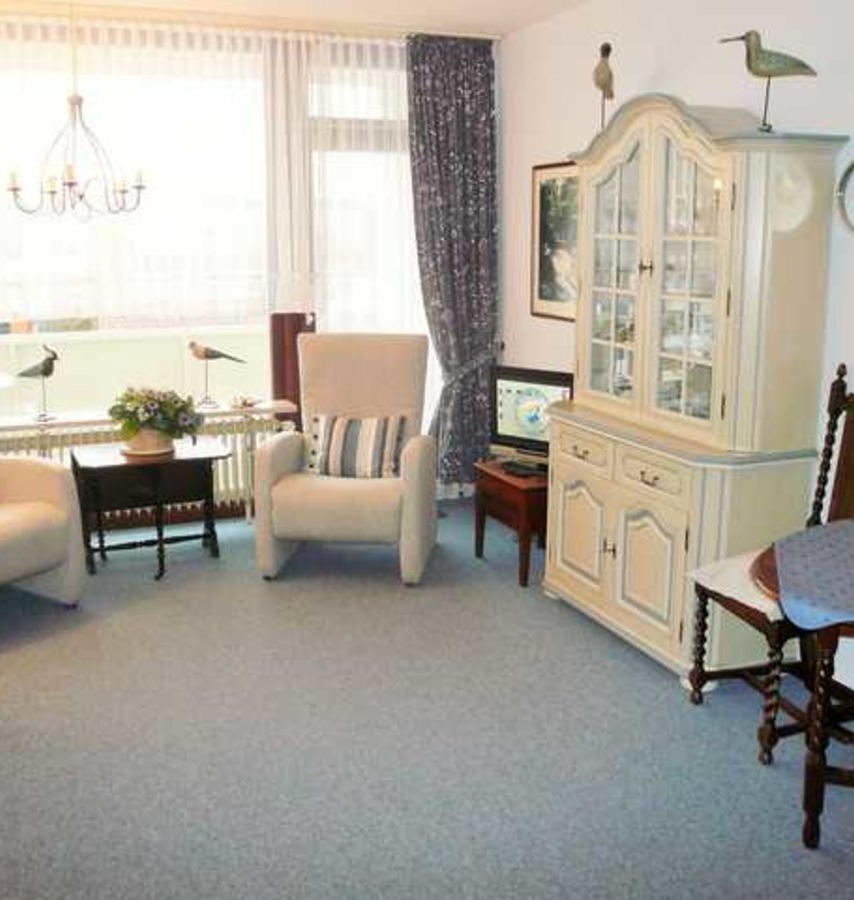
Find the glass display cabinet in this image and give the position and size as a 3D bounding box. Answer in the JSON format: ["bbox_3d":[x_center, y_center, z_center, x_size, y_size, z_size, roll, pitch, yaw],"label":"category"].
[{"bbox_3d":[0.934,-0.264,3.707,0.500,2.020,1.140,-6,14,-22],"label":"glass display cabinet"}]

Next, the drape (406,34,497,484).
[{"bbox_3d":[0.151,-0.974,5.361,0.540,2.430,0.160,-6,14,-22],"label":"drape"}]

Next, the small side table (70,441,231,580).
[{"bbox_3d":[-1.319,0.290,4.714,0.700,0.520,0.470,-6,14,-22],"label":"small side table"}]

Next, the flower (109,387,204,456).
[{"bbox_3d":[-1.324,-0.141,4.649,0.410,0.340,0.370,-6,14,-22],"label":"flower"}]

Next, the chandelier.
[{"bbox_3d":[-1.342,-1.322,3.684,0.500,0.860,0.500,-6,14,-22],"label":"chandelier"}]

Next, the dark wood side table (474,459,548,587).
[{"bbox_3d":[0.511,0.331,4.597,0.420,0.470,0.510,-6,14,-22],"label":"dark wood side table"}]

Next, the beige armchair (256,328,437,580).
[{"bbox_3d":[-0.363,0.005,4.700,0.770,1.070,0.800,1,13,7],"label":"beige armchair"}]

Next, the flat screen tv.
[{"bbox_3d":[0.491,-0.149,4.542,0.440,0.470,0.150,8,15,34],"label":"flat screen tv"}]

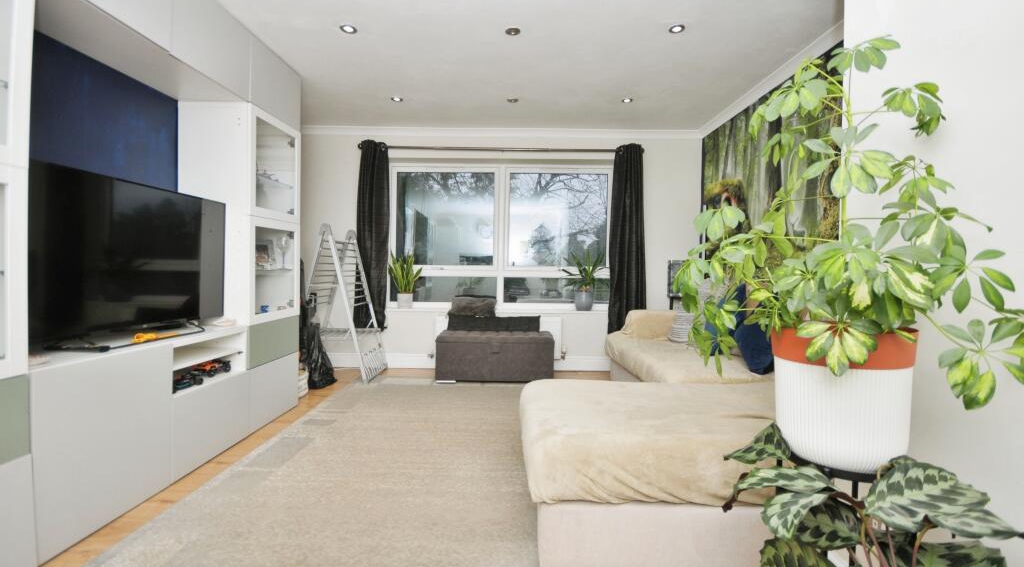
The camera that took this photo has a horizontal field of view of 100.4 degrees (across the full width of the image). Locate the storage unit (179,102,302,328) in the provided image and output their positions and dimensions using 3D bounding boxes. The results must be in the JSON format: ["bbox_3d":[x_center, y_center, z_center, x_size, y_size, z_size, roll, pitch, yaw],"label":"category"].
[{"bbox_3d":[-1.790,-0.432,2.855,0.430,1.350,0.575,1,2,1],"label":"storage unit"}]

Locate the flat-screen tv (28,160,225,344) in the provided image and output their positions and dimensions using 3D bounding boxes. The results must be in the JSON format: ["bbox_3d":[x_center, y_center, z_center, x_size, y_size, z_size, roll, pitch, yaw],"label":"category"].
[{"bbox_3d":[-1.760,-0.115,2.000,0.100,0.680,1.080,1,2,1],"label":"flat-screen tv"}]

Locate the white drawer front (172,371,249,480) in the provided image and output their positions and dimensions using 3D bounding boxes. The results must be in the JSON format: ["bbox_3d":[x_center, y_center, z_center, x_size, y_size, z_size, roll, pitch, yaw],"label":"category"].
[{"bbox_3d":[-1.785,0.725,2.275,0.420,0.391,0.567,1,2,1],"label":"white drawer front"}]

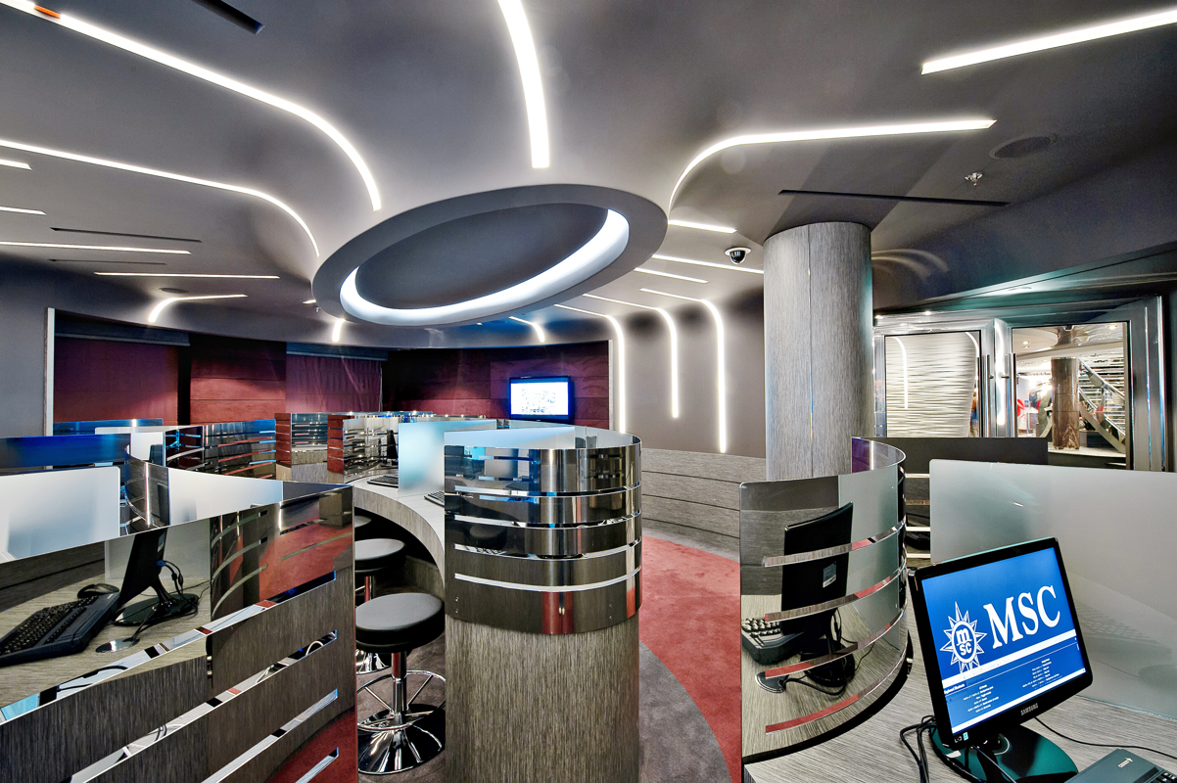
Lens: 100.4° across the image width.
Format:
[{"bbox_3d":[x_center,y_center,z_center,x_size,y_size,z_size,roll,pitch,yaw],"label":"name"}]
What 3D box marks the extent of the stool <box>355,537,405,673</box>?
[{"bbox_3d":[-1.220,1.158,2.721,0.430,0.592,0.430,0,-1,0],"label":"stool"}]

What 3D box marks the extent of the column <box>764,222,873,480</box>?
[{"bbox_3d":[1.282,0.291,2.736,0.540,2.291,0.540,0,-1,0],"label":"column"}]

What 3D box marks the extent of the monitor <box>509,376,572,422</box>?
[{"bbox_3d":[-0.594,0.106,6.099,0.965,0.575,0.085,-1,-1,32],"label":"monitor"}]

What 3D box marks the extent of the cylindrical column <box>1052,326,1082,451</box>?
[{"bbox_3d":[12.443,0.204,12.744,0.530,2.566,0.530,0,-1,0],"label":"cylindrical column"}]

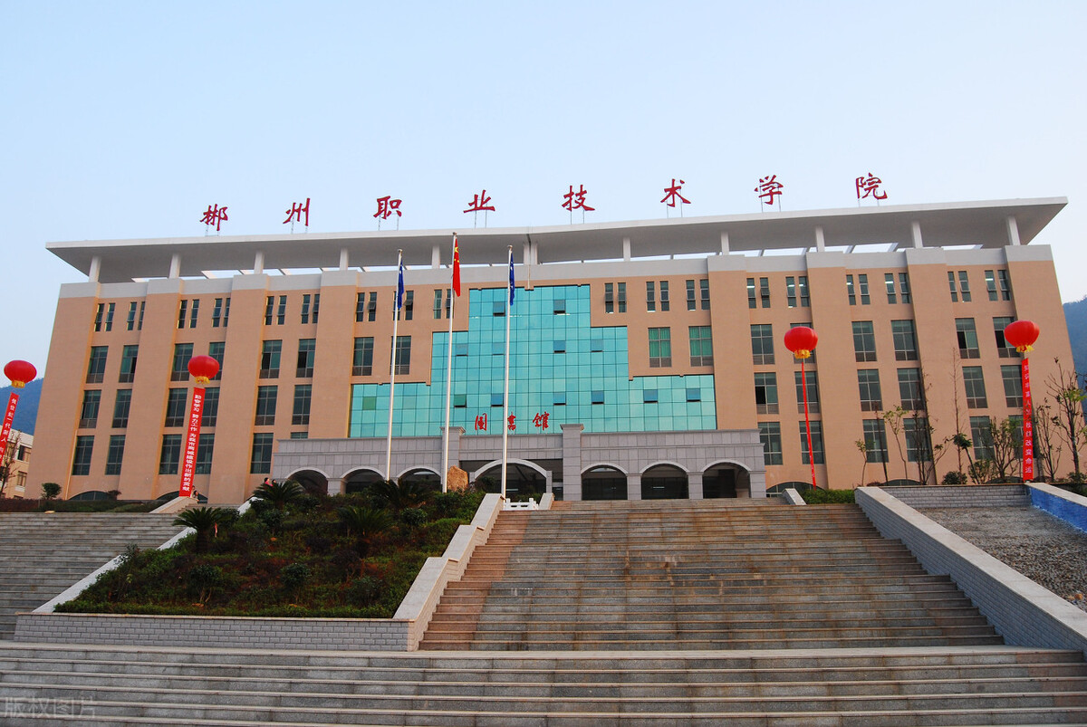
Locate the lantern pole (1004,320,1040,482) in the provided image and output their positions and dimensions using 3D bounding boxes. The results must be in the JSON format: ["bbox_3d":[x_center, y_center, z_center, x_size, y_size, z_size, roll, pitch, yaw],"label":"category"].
[{"bbox_3d":[26.643,1.957,44.819,2.050,9.140,1.900,-2,-16,6],"label":"lantern pole"}]

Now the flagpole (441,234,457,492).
[{"bbox_3d":[-4.155,0.106,36.238,0.180,12.850,0.180,-2,-16,6],"label":"flagpole"}]

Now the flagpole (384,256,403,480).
[{"bbox_3d":[-6.674,0.517,36.381,0.170,12.140,0.170,-2,-16,6],"label":"flagpole"}]

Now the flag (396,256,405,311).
[{"bbox_3d":[-6.525,-3.675,37.600,0.300,2.580,0.220,-2,-16,6],"label":"flag"}]

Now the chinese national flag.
[{"bbox_3d":[-3.966,-4.412,37.548,0.350,2.930,0.250,-2,-16,6],"label":"chinese national flag"}]

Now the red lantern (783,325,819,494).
[{"bbox_3d":[14.869,2.445,45.913,1.880,9.550,1.880,-2,-16,6],"label":"red lantern"}]

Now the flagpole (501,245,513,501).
[{"bbox_3d":[-1.590,0.389,35.885,0.170,12.110,0.170,-2,-16,6],"label":"flagpole"}]

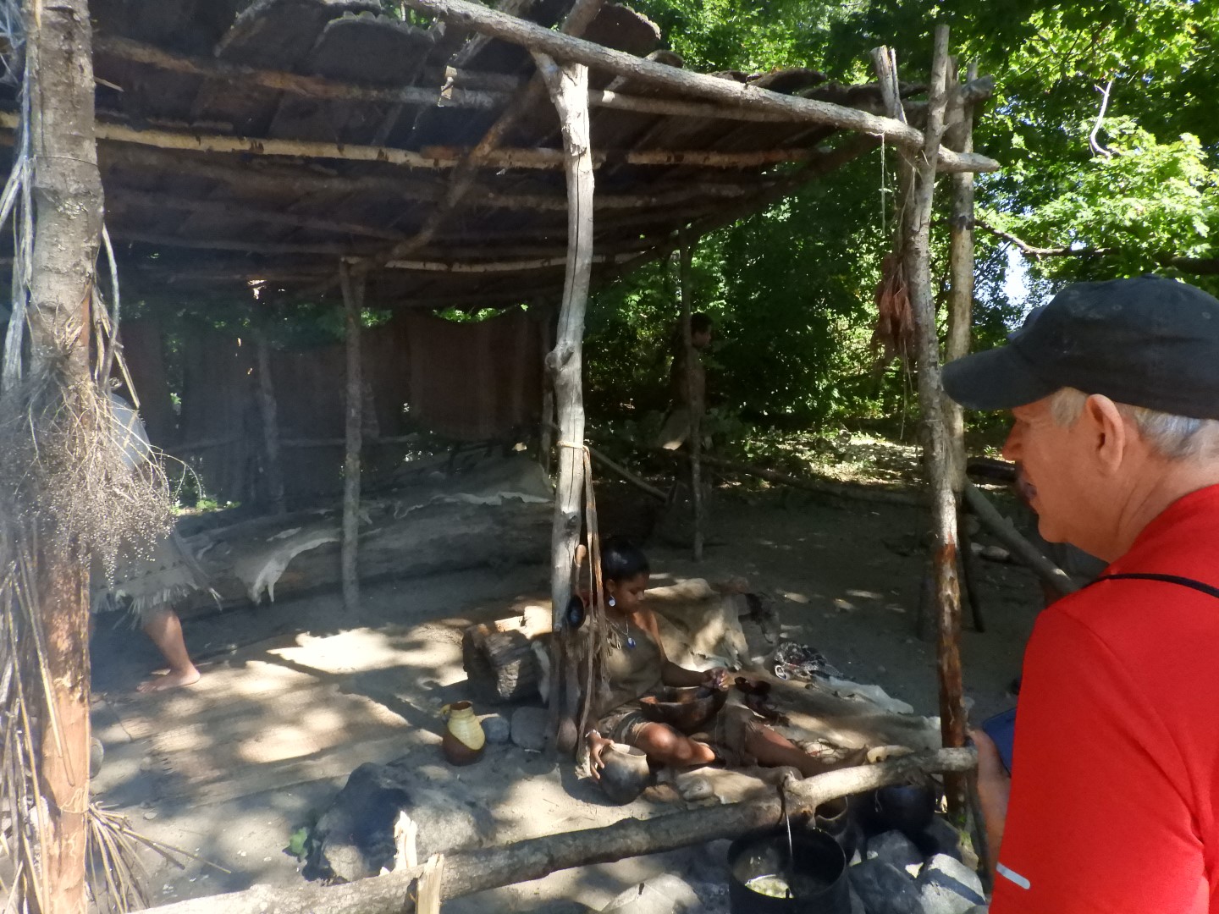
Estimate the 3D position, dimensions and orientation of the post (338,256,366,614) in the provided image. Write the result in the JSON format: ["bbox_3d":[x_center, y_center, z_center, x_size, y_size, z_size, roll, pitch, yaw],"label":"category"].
[{"bbox_3d":[-1.433,-0.089,4.703,0.125,1.946,0.115,2,6,0],"label":"post"}]

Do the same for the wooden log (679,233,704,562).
[{"bbox_3d":[0.569,-0.381,5.838,0.090,2.273,0.090,-3,8,0],"label":"wooden log"}]

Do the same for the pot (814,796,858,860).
[{"bbox_3d":[0.659,1.115,2.559,0.175,0.190,0.175,0,8,0],"label":"pot"}]

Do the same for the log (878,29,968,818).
[{"bbox_3d":[1.022,-0.049,2.656,0.240,2.480,0.130,-5,6,0],"label":"log"}]

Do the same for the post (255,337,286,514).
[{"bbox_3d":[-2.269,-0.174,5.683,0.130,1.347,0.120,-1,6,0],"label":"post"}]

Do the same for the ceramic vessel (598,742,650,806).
[{"bbox_3d":[0.048,1.035,2.770,0.165,0.165,0.165,0,6,0],"label":"ceramic vessel"}]

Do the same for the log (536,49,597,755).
[{"bbox_3d":[-0.143,-0.132,2.880,0.170,2.395,0.140,0,6,0],"label":"log"}]

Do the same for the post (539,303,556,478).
[{"bbox_3d":[-0.515,-0.339,7.122,0.100,1.808,0.100,1,8,0],"label":"post"}]

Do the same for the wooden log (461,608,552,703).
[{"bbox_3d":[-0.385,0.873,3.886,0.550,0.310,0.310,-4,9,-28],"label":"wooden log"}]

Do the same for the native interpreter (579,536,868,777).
[{"bbox_3d":[0.340,0.731,3.203,1.050,0.780,0.620,5,10,33],"label":"native interpreter"}]

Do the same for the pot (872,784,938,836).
[{"bbox_3d":[0.914,1.093,2.645,0.205,0.200,0.205,0,8,0],"label":"pot"}]

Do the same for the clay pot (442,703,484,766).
[{"bbox_3d":[-0.546,1.031,3.155,0.150,0.200,0.155,0,8,0],"label":"clay pot"}]

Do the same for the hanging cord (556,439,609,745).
[{"bbox_3d":[-0.089,0.470,2.877,0.165,1.056,0.120,0,6,0],"label":"hanging cord"}]

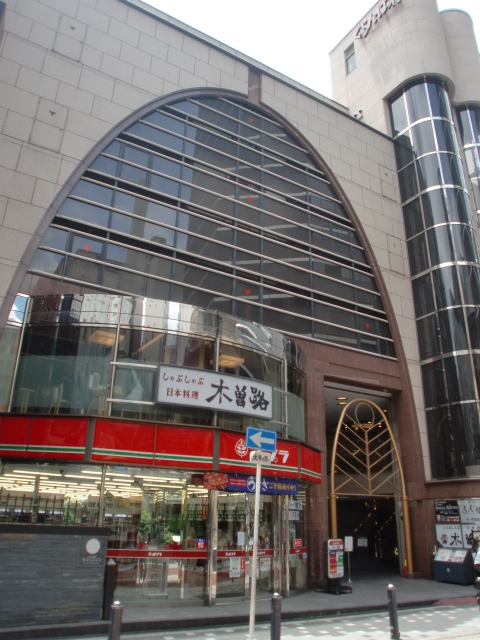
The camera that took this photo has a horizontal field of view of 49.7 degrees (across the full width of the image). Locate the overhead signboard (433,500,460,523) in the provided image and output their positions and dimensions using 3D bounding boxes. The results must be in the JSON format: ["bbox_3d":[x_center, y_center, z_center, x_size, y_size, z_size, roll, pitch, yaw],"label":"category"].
[{"bbox_3d":[5.979,5.546,14.916,0.050,0.680,0.920,16,-26,-32],"label":"overhead signboard"}]

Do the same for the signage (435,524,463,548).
[{"bbox_3d":[5.946,6.145,14.693,0.050,0.670,0.920,16,-26,-32],"label":"signage"}]

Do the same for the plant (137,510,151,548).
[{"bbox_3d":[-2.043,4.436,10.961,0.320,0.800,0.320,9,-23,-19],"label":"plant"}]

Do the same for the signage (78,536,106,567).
[{"bbox_3d":[-2.391,3.753,8.393,0.480,0.480,0.040,16,-26,-32],"label":"signage"}]

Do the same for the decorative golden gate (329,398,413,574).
[{"bbox_3d":[3.867,4.945,15.373,3.150,5.300,0.200,14,-25,-29],"label":"decorative golden gate"}]

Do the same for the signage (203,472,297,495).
[{"bbox_3d":[0.241,3.593,11.342,2.750,0.360,0.050,17,-27,-35],"label":"signage"}]

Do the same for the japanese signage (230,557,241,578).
[{"bbox_3d":[-0.088,5.073,10.598,0.290,0.390,0.020,19,-28,-37],"label":"japanese signage"}]

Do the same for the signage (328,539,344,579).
[{"bbox_3d":[2.353,5.823,12.624,0.500,0.920,0.080,14,-25,-29],"label":"signage"}]

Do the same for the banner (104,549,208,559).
[{"bbox_3d":[-1.592,4.462,9.872,2.050,0.155,0.030,10,-23,-20],"label":"banner"}]

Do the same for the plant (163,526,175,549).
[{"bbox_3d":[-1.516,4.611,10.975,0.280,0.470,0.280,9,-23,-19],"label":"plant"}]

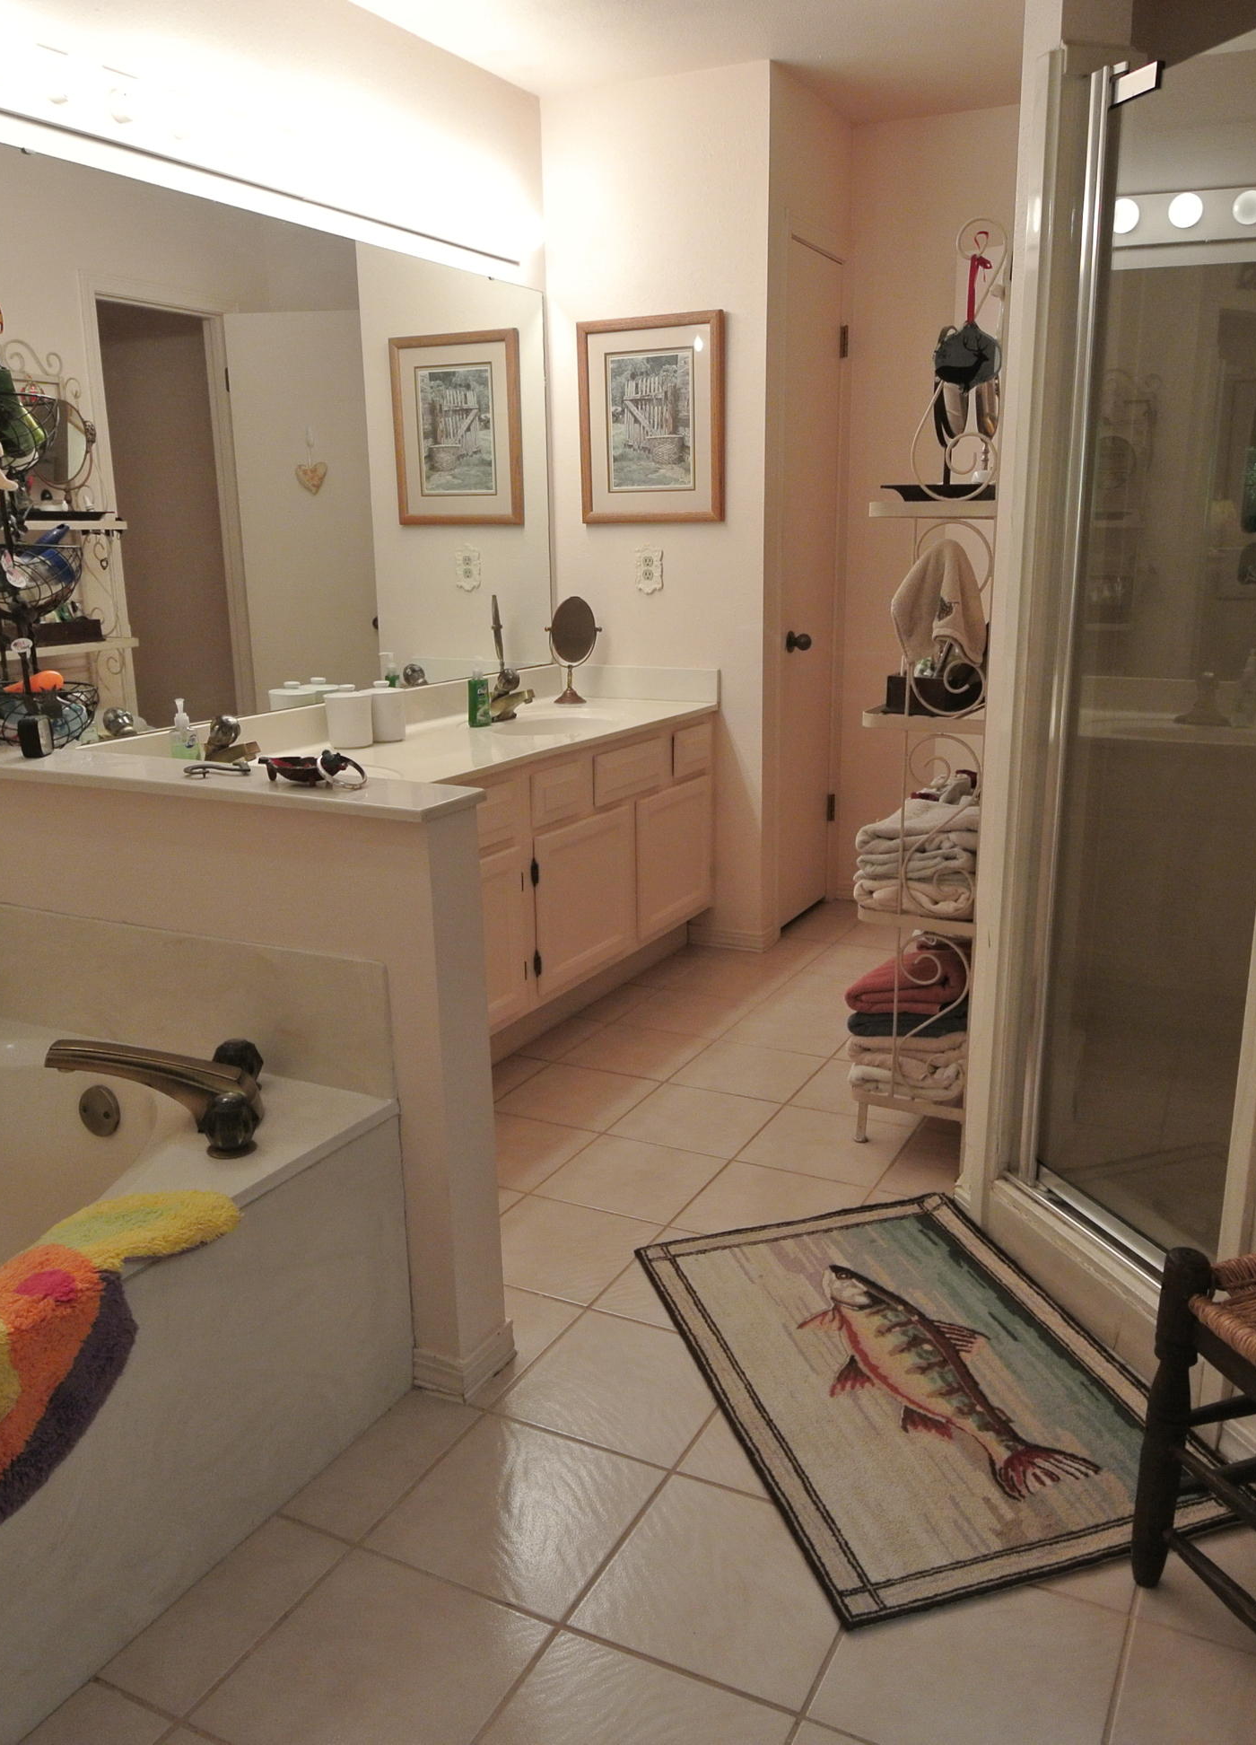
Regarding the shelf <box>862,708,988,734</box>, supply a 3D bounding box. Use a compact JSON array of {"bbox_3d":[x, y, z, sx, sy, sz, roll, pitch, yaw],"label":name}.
[{"bbox_3d":[0.732,-0.362,2.759,0.246,0.026,0.738,6,16,27],"label":"shelf"}]

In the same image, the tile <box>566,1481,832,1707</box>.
[{"bbox_3d":[0.120,0.855,1.547,0.286,0.010,0.286,6,16,27],"label":"tile"}]

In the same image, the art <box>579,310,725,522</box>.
[{"bbox_3d":[0.067,-1.323,3.831,0.470,0.577,0.028,6,16,27],"label":"art"}]

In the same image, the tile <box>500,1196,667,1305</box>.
[{"bbox_3d":[-0.129,0.690,2.391,0.297,0.012,0.297,6,16,27],"label":"tile"}]

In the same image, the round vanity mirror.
[{"bbox_3d":[-0.180,-0.688,4.008,0.182,0.319,0.100,-4,14,-12],"label":"round vanity mirror"}]

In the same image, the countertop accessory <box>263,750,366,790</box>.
[{"bbox_3d":[-0.455,-0.146,1.890,0.160,0.055,0.075,6,15,27],"label":"countertop accessory"}]

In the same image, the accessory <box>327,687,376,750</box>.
[{"bbox_3d":[-0.679,-0.374,3.170,0.116,0.132,0.116,-1,14,0],"label":"accessory"}]

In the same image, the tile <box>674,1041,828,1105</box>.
[{"bbox_3d":[0.280,0.475,3.070,0.286,0.010,0.286,6,16,27],"label":"tile"}]

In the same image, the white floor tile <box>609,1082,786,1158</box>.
[{"bbox_3d":[0.154,0.556,2.906,0.297,0.012,0.297,6,16,27],"label":"white floor tile"}]

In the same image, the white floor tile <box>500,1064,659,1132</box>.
[{"bbox_3d":[-0.122,0.527,3.042,0.305,0.012,0.297,6,16,27],"label":"white floor tile"}]

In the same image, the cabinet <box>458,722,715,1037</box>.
[{"bbox_3d":[-0.458,0.069,3.264,0.532,0.688,2.087,6,15,27],"label":"cabinet"}]

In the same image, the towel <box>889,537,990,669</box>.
[{"bbox_3d":[0.570,-0.491,2.387,0.179,0.229,0.110,6,16,27],"label":"towel"}]

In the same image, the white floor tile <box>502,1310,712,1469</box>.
[{"bbox_3d":[-0.003,0.761,1.931,0.286,0.010,0.286,6,16,27],"label":"white floor tile"}]

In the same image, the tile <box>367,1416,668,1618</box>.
[{"bbox_3d":[-0.139,0.826,1.680,0.286,0.010,0.286,6,16,27],"label":"tile"}]

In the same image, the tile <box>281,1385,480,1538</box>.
[{"bbox_3d":[-0.331,0.823,1.824,0.130,0.010,0.296,6,15,27],"label":"tile"}]

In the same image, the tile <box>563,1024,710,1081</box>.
[{"bbox_3d":[0.015,0.462,3.290,0.305,0.012,0.297,6,16,27],"label":"tile"}]

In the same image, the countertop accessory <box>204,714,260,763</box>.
[{"bbox_3d":[-0.839,-0.268,2.732,0.130,0.135,0.070,6,15,27],"label":"countertop accessory"}]

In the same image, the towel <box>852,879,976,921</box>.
[{"bbox_3d":[0.649,0.017,2.741,0.239,0.072,0.359,6,15,27],"label":"towel"}]

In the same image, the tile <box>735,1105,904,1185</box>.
[{"bbox_3d":[0.414,0.576,2.752,0.296,0.010,0.296,6,15,27],"label":"tile"}]

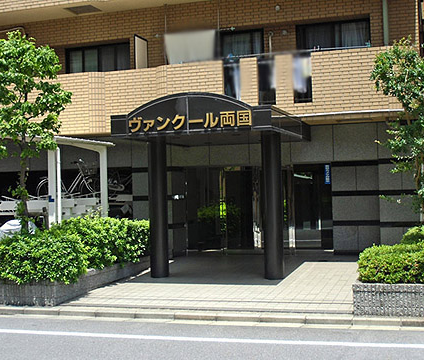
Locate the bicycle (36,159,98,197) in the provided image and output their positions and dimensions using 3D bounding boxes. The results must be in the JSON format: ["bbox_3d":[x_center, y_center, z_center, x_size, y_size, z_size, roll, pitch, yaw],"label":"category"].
[{"bbox_3d":[-3.215,0.065,16.433,1.800,1.100,0.570,-2,-2,18],"label":"bicycle"}]

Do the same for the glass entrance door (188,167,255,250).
[{"bbox_3d":[0.194,0.657,16.507,1.632,1.909,0.090,-2,-2,18],"label":"glass entrance door"}]

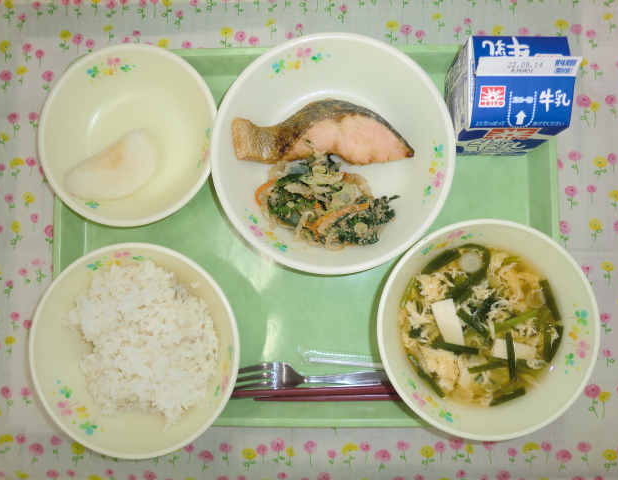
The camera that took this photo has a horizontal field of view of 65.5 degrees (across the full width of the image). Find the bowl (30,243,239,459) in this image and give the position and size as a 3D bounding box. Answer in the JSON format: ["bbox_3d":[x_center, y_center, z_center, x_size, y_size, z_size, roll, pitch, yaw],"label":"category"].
[{"bbox_3d":[-0.104,0.068,0.312,0.127,0.051,0.127,0,87,0],"label":"bowl"}]

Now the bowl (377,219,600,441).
[{"bbox_3d":[0.105,0.054,0.310,0.130,0.057,0.130,0,87,0],"label":"bowl"}]

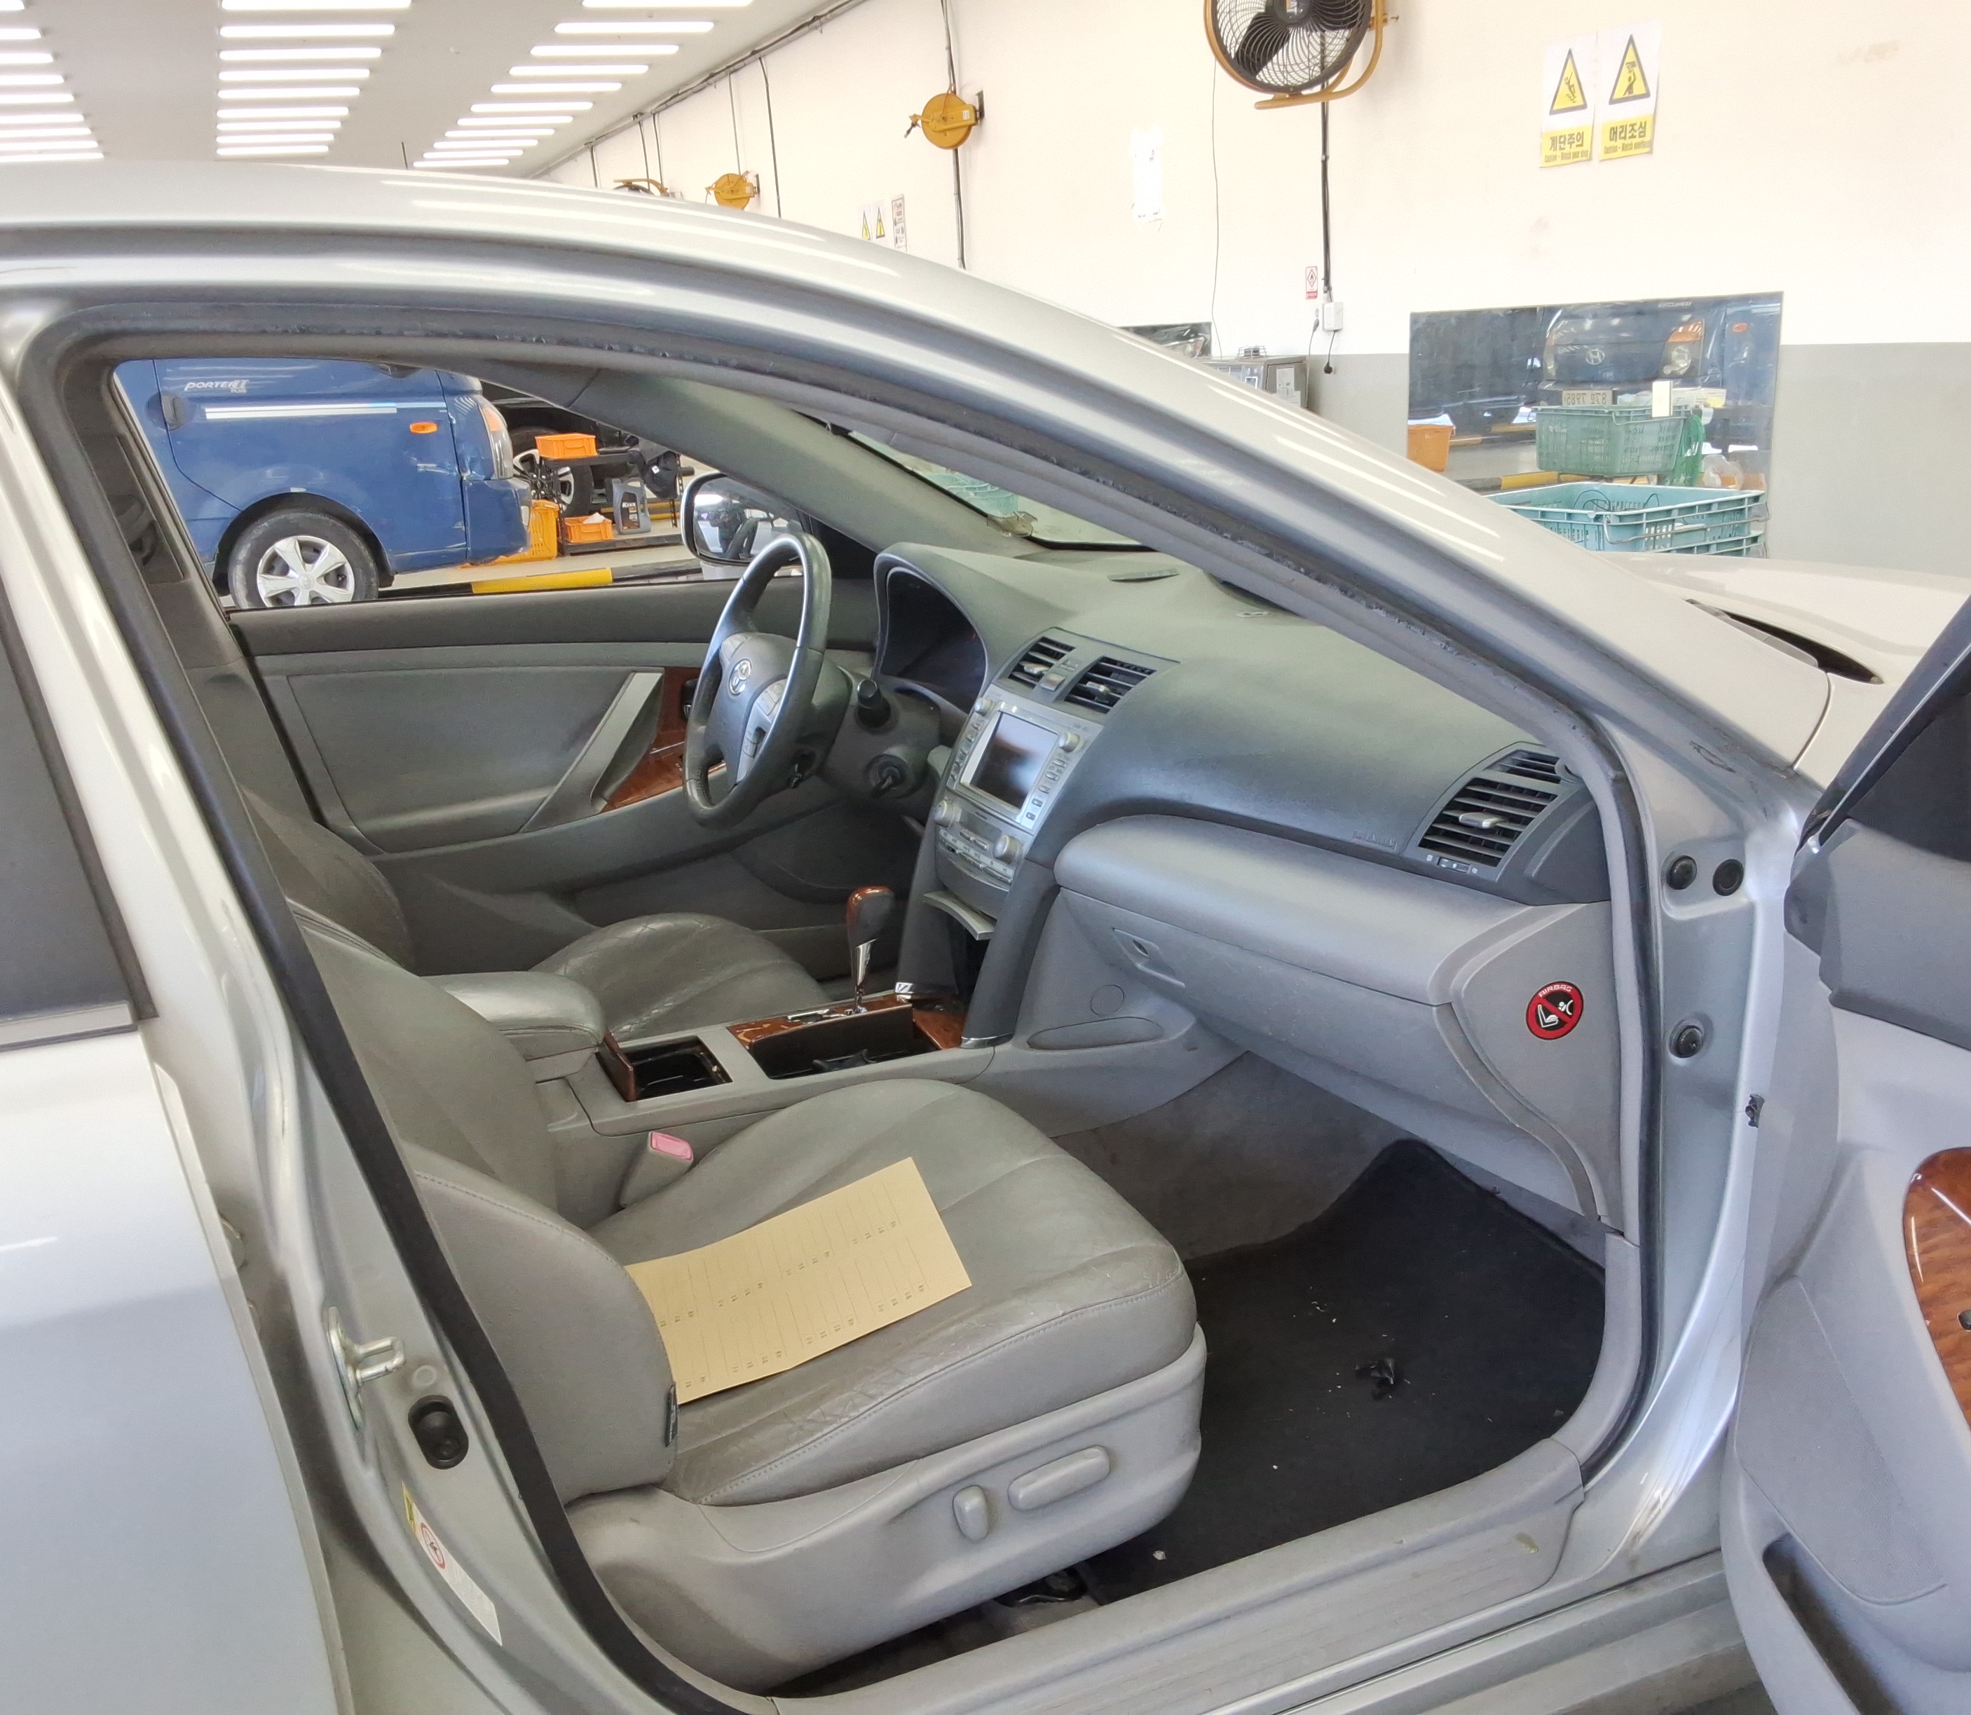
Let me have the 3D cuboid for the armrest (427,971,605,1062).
[{"bbox_3d":[-0.522,0.172,1.873,0.290,0.070,0.190,-10,18,-20],"label":"armrest"}]

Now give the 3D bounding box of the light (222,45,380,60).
[{"bbox_3d":[-5.336,-6.253,14.379,1.200,0.080,0.120,-10,18,-20],"label":"light"}]

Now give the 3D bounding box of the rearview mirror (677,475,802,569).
[{"bbox_3d":[-0.353,-0.512,2.809,0.230,0.160,0.130,-6,17,-6],"label":"rearview mirror"}]

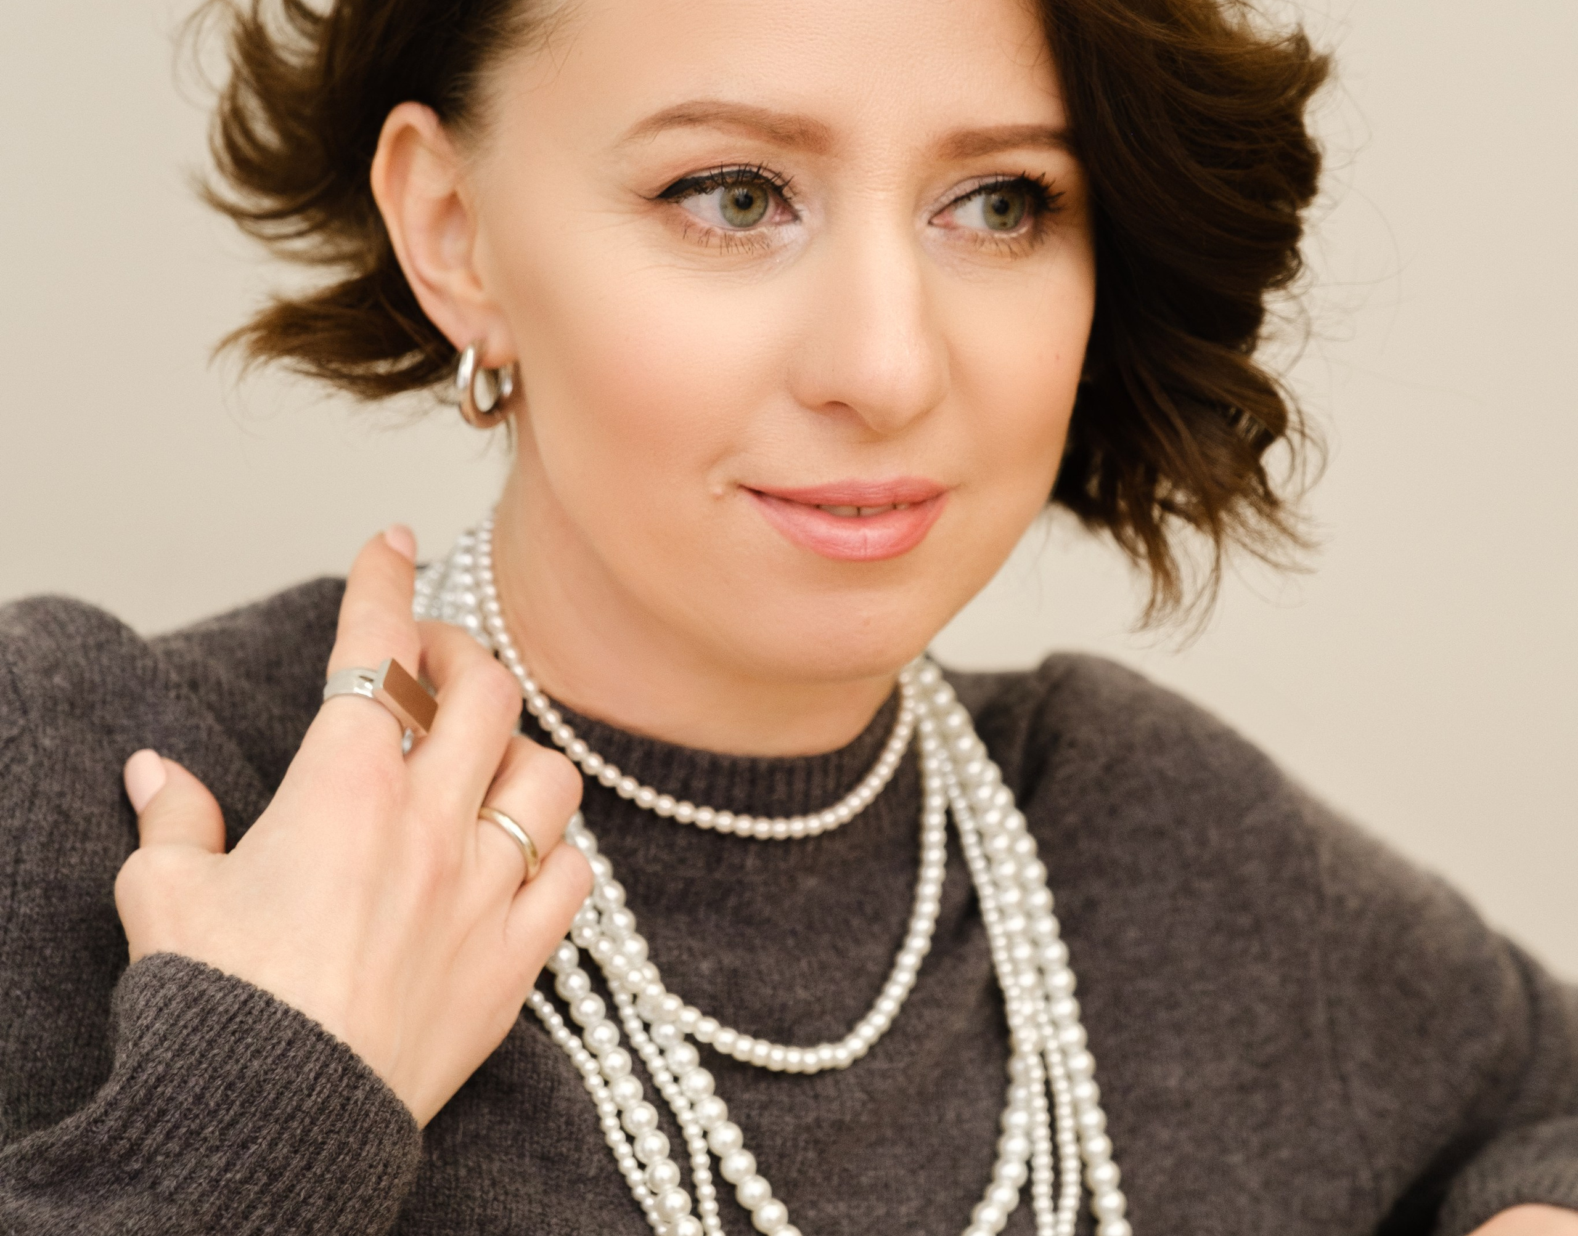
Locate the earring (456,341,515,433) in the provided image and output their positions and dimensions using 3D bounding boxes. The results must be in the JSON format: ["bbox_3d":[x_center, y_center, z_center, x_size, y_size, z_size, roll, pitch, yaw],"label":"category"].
[{"bbox_3d":[-0.073,-0.056,1.318,0.005,0.021,0.019,3,3,28],"label":"earring"}]

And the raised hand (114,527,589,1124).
[{"bbox_3d":[-0.097,0.047,1.232,0.104,0.128,0.075,17,-5,10],"label":"raised hand"}]

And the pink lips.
[{"bbox_3d":[0.013,-0.024,1.272,0.048,0.019,0.018,-1,6,-21],"label":"pink lips"}]

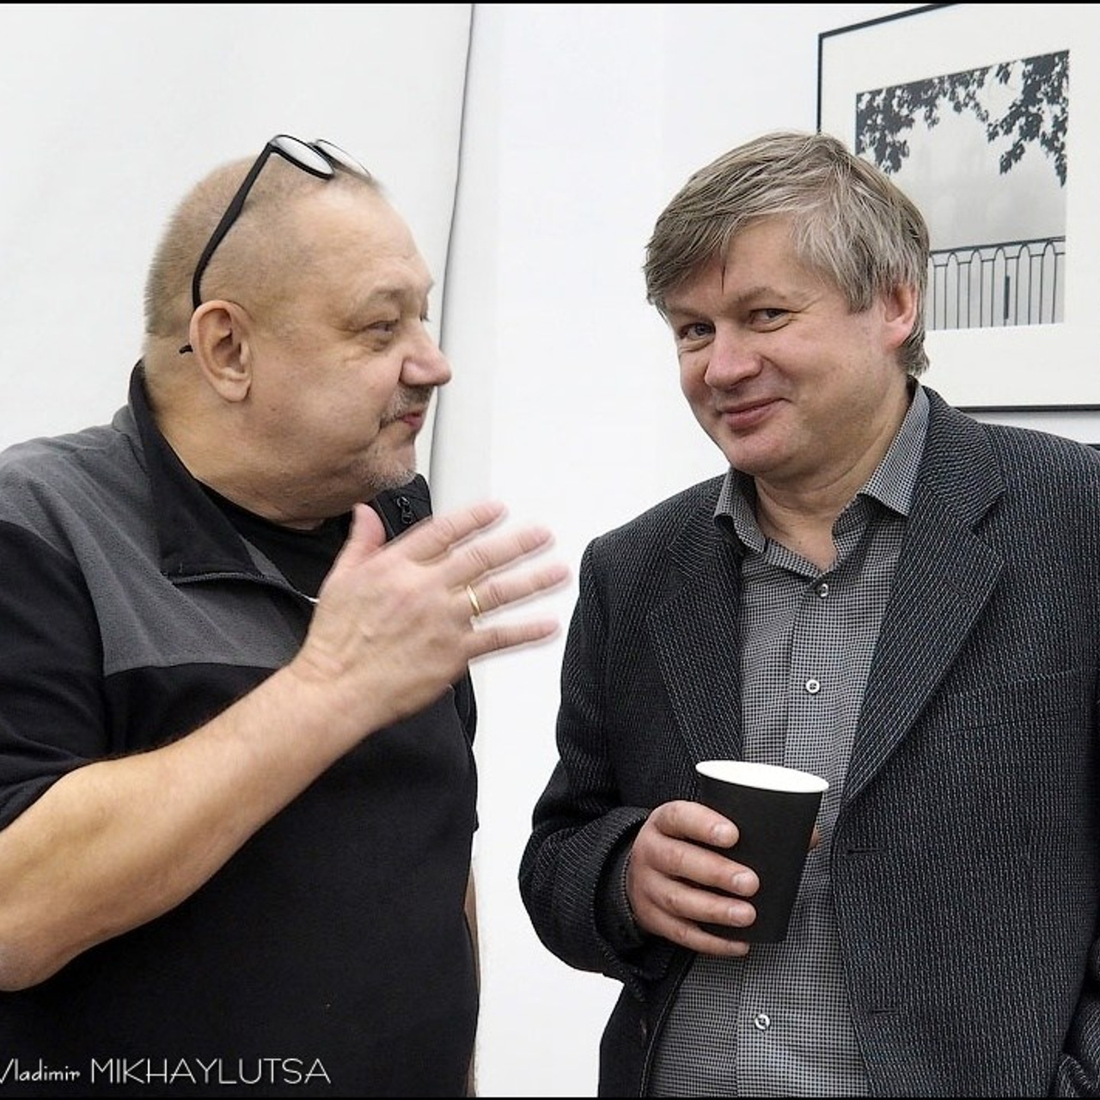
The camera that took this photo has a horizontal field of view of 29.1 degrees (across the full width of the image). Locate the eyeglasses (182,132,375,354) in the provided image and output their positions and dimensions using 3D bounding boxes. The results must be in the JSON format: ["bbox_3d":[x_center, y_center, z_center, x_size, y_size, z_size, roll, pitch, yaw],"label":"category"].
[{"bbox_3d":[-0.192,-0.210,1.468,0.049,0.149,0.144,37,17,8],"label":"eyeglasses"}]

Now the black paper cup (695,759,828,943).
[{"bbox_3d":[0.129,0.194,1.354,0.086,0.102,0.086,7,5,0],"label":"black paper cup"}]

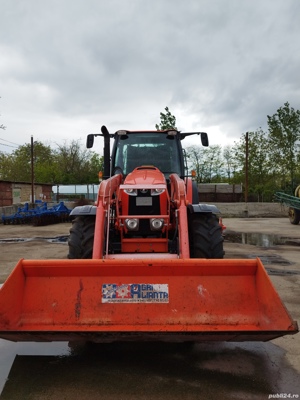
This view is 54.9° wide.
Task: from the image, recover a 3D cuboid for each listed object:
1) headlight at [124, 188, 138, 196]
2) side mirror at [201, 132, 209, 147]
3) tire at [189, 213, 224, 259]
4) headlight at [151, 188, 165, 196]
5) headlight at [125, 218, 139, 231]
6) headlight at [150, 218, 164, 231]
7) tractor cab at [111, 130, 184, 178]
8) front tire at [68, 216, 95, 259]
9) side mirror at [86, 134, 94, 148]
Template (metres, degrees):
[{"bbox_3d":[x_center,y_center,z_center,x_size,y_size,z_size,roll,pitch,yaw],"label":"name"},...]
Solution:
[{"bbox_3d":[-0.231,-0.093,3.600,0.170,0.110,0.140,0,2,8],"label":"headlight"},{"bbox_3d":[1.047,-1.146,5.500,0.160,0.265,0.080,-1,2,-20],"label":"side mirror"},{"bbox_3d":[0.765,0.755,4.300,0.420,1.200,1.200,0,2,1],"label":"tire"},{"bbox_3d":[0.097,-0.093,3.600,0.170,0.110,0.140,0,2,-6],"label":"headlight"},{"bbox_3d":[-0.214,0.294,3.530,0.165,0.150,0.120,0,2,1],"label":"headlight"},{"bbox_3d":[0.092,0.294,3.530,0.165,0.150,0.120,0,2,1],"label":"headlight"},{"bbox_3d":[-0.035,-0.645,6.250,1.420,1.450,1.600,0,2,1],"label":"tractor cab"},{"bbox_3d":[-0.850,0.755,4.300,0.420,1.200,1.200,0,2,1],"label":"front tire"},{"bbox_3d":[-1.133,-1.114,5.500,0.160,0.265,0.080,1,2,20],"label":"side mirror"}]

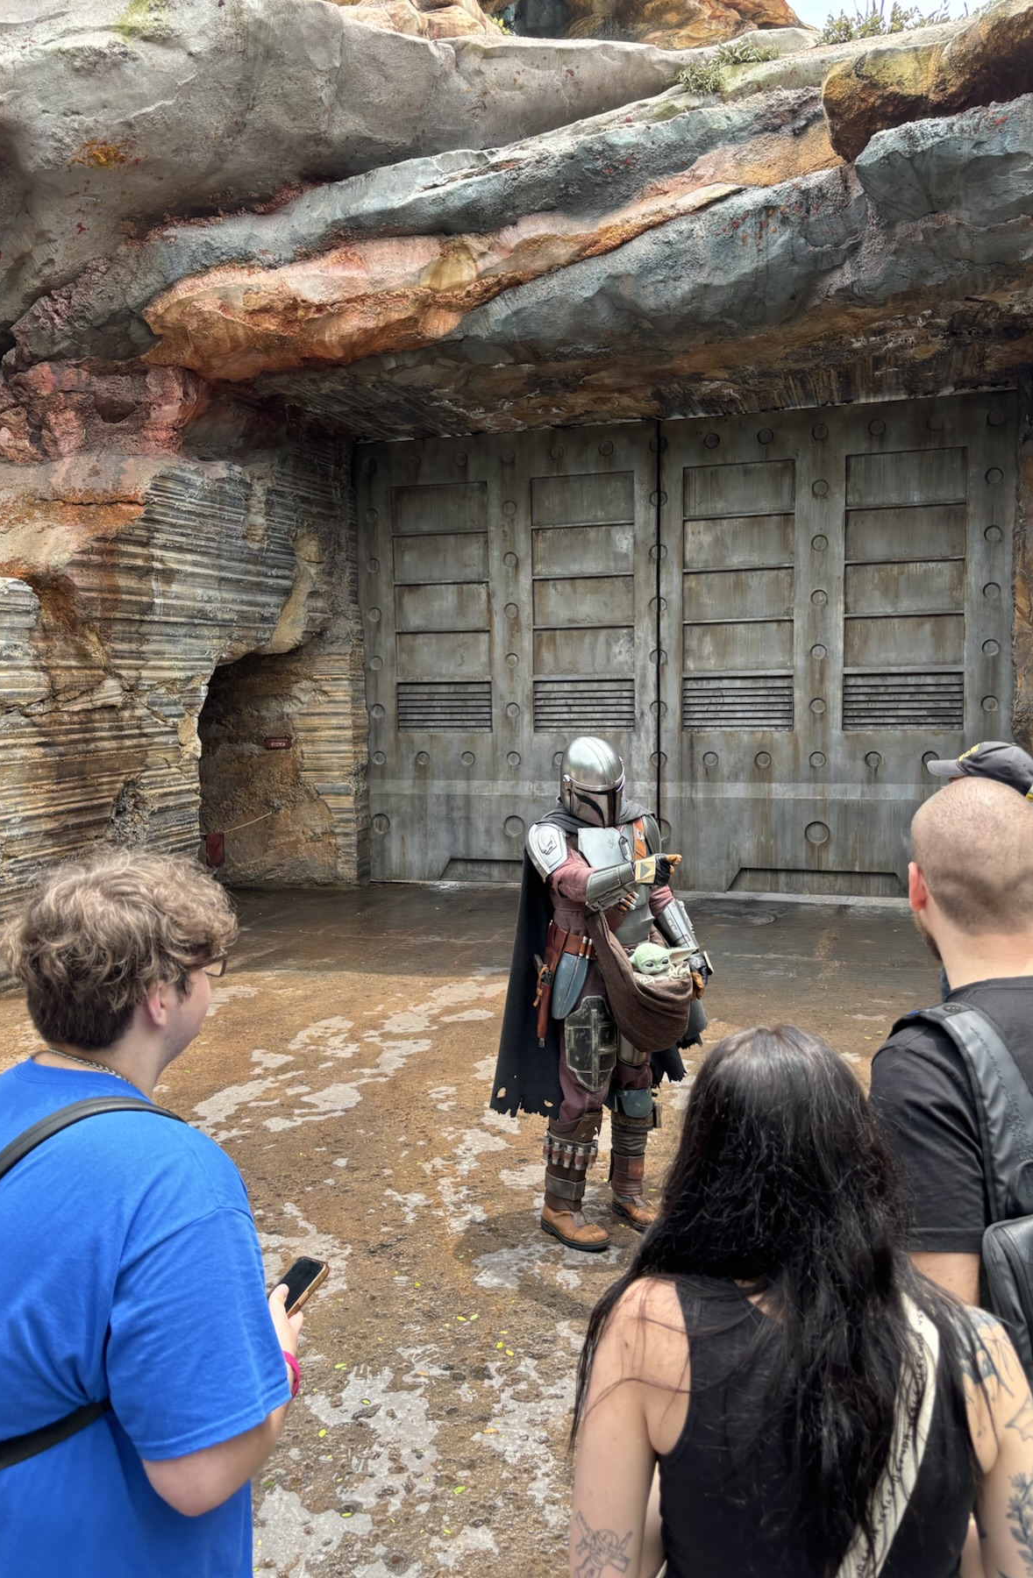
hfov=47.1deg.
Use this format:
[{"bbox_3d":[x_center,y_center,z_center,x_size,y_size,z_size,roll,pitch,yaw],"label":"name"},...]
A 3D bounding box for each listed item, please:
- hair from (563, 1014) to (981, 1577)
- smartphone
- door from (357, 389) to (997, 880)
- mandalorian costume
[{"bbox_3d":[0.251,0.493,1.186,0.380,0.500,0.240,-1,5,5],"label":"hair"},{"bbox_3d":[-0.325,0.711,1.650,0.011,0.153,0.076,45,-16,-28],"label":"smartphone"},{"bbox_3d":[1.373,-1.208,11.126,6.050,4.370,0.250,1,6,17],"label":"door"},{"bbox_3d":[0.293,0.716,4.335,0.680,1.830,0.620,-5,7,-38],"label":"mandalorian costume"}]

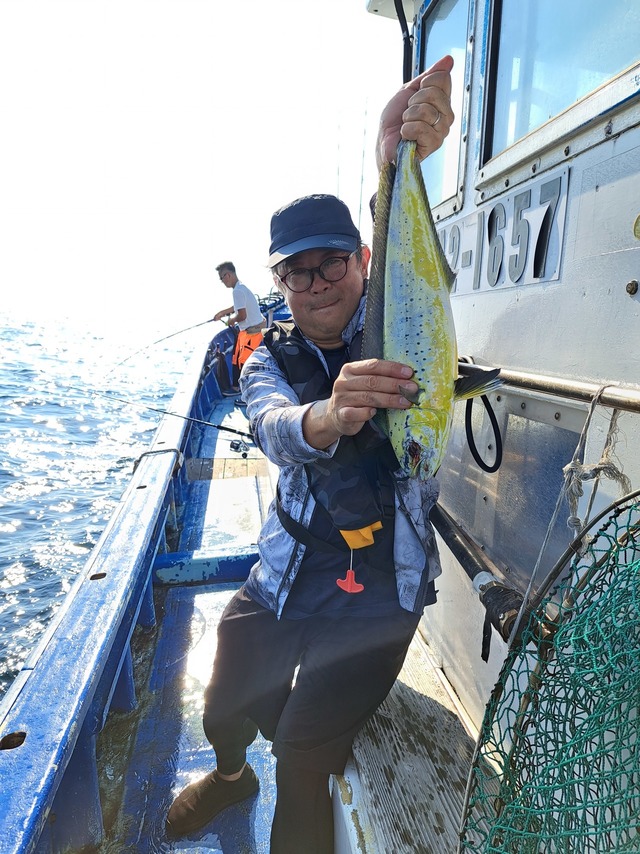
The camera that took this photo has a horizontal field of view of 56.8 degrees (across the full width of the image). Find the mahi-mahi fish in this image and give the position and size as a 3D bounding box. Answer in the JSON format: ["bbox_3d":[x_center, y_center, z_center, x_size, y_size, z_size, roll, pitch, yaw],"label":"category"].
[{"bbox_3d":[0.126,-0.151,0.675,0.155,0.420,0.065,-4,3,0],"label":"mahi-mahi fish"}]

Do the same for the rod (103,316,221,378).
[{"bbox_3d":[-1.757,-0.889,6.438,1.330,0.130,0.060,-29,17,-9],"label":"rod"}]

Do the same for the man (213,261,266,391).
[{"bbox_3d":[-0.901,-1.045,6.623,0.640,1.559,0.520,-1,11,-4],"label":"man"}]

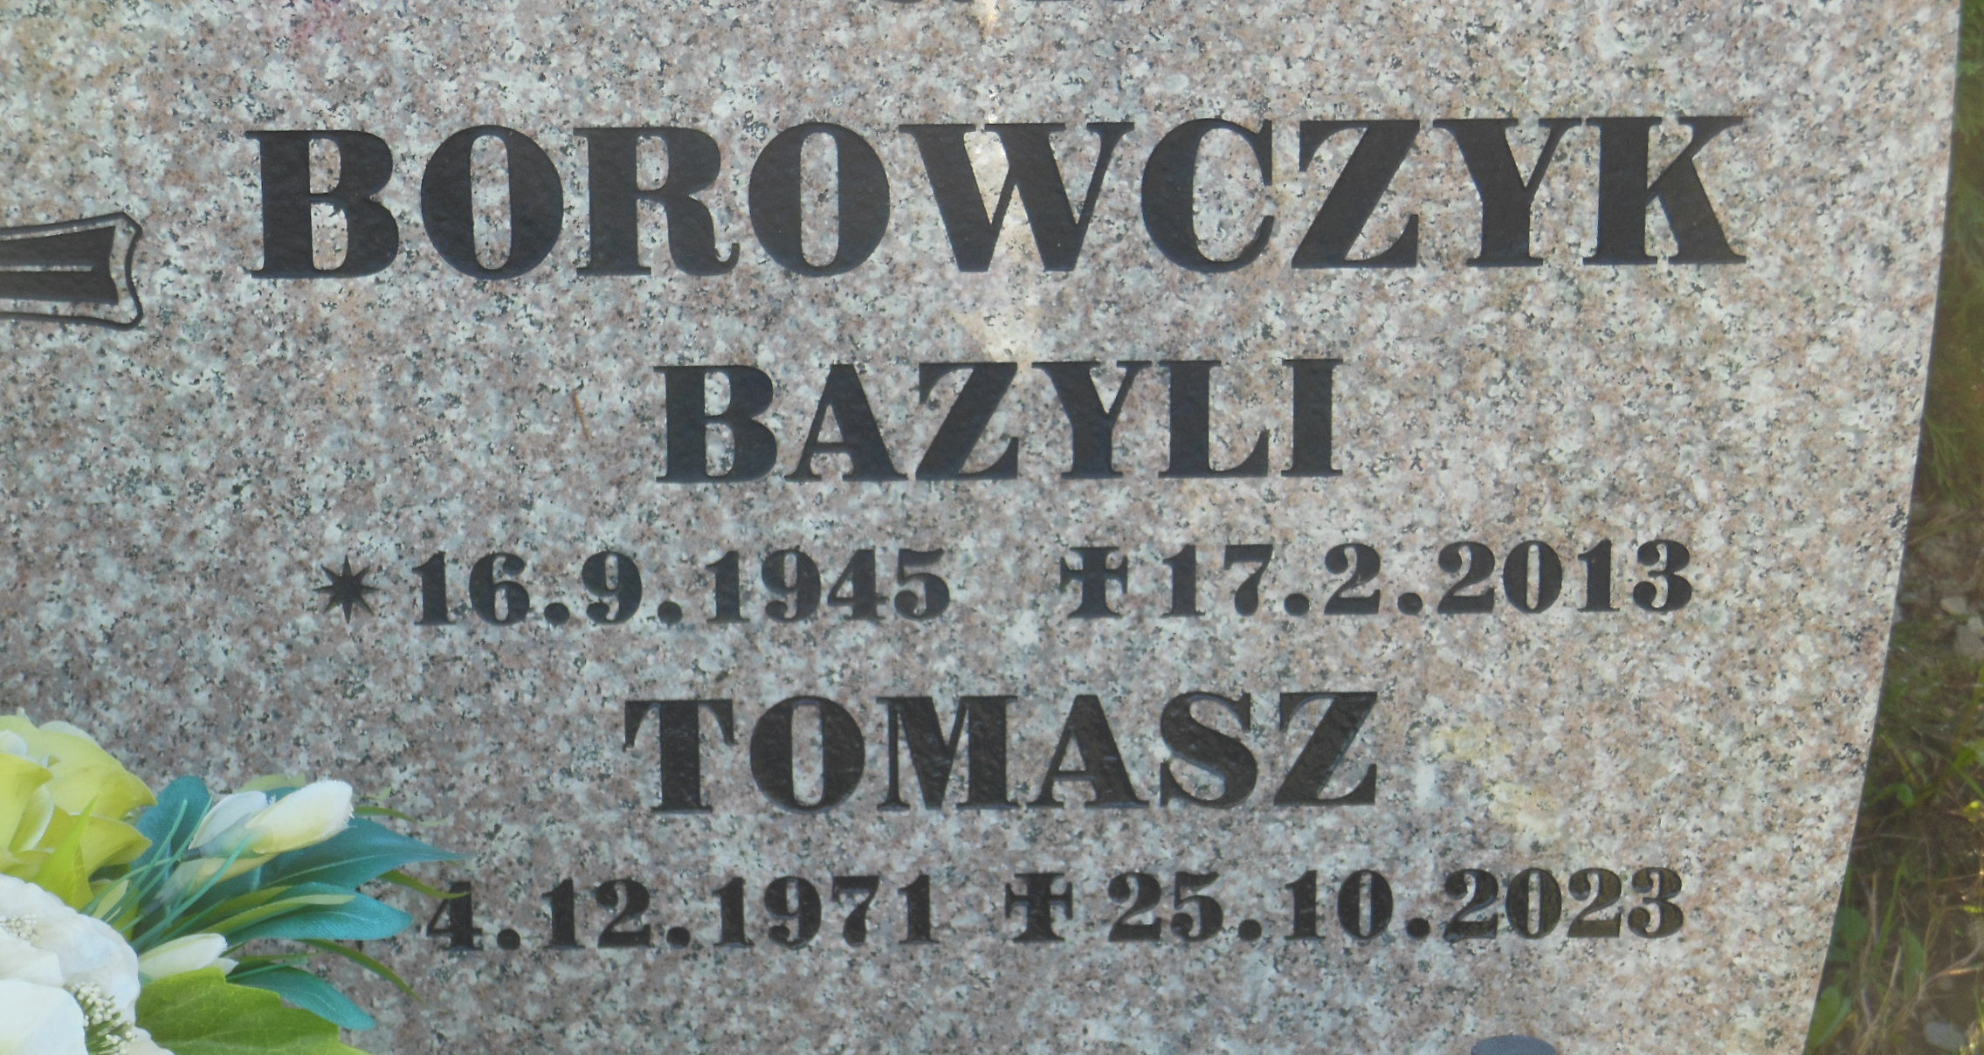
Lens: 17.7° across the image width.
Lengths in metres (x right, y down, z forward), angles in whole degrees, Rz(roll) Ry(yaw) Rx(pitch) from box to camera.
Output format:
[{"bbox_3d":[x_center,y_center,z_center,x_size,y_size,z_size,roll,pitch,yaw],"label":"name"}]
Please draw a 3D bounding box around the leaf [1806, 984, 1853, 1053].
[{"bbox_3d":[0.466,0.273,3.539,0.027,0.037,0.015,0,18,0],"label":"leaf"}]

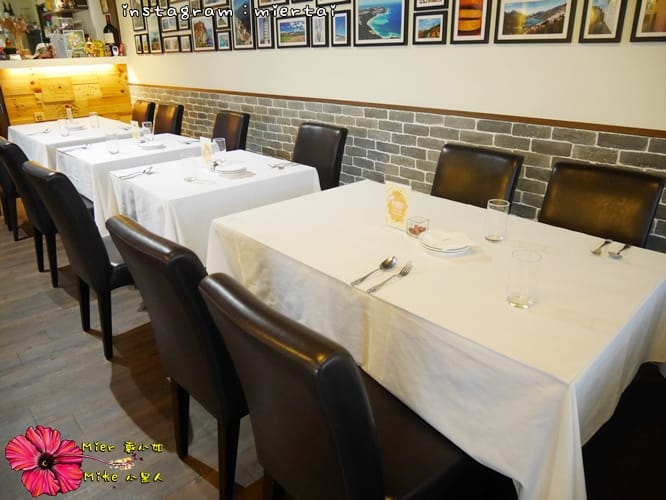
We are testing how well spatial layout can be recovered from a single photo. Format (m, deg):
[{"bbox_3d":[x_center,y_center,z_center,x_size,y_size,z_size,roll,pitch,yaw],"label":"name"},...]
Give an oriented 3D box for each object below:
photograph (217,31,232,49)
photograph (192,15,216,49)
[{"bbox_3d":[-0.909,-1.736,3.828,0.020,0.154,0.218,-20,30,-39],"label":"photograph"},{"bbox_3d":[-1.130,-1.909,4.085,0.025,0.290,0.429,-21,30,-39],"label":"photograph"}]

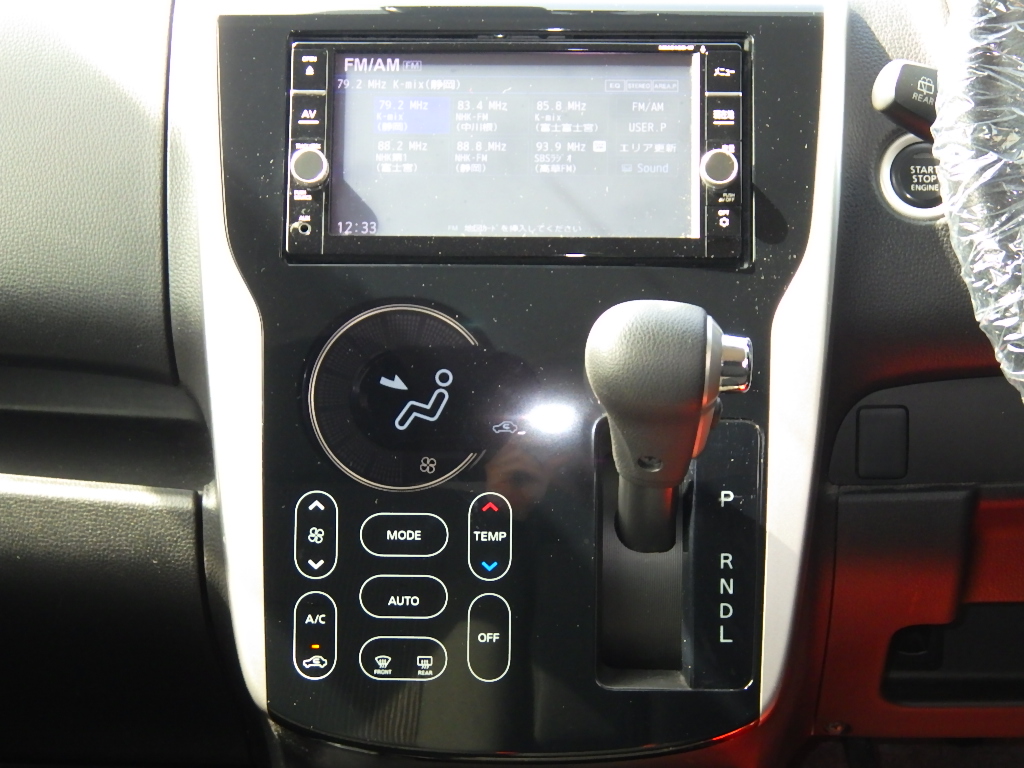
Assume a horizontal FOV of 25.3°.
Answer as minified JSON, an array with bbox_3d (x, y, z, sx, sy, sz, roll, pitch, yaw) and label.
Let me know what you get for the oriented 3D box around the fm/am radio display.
[{"bbox_3d":[0.002,-0.103,0.990,0.159,0.083,0.010,1,-9,2],"label":"fm/am radio display"}]

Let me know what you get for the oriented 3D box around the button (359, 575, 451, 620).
[{"bbox_3d":[-0.046,0.090,0.969,0.037,0.019,0.004,1,-1,0],"label":"button"}]

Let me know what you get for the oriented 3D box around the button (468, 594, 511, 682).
[{"bbox_3d":[-0.009,0.108,0.969,0.019,0.037,0.004,1,-1,0],"label":"button"}]

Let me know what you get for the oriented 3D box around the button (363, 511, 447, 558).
[{"bbox_3d":[-0.046,0.064,0.969,0.037,0.019,0.004,1,-1,0],"label":"button"}]

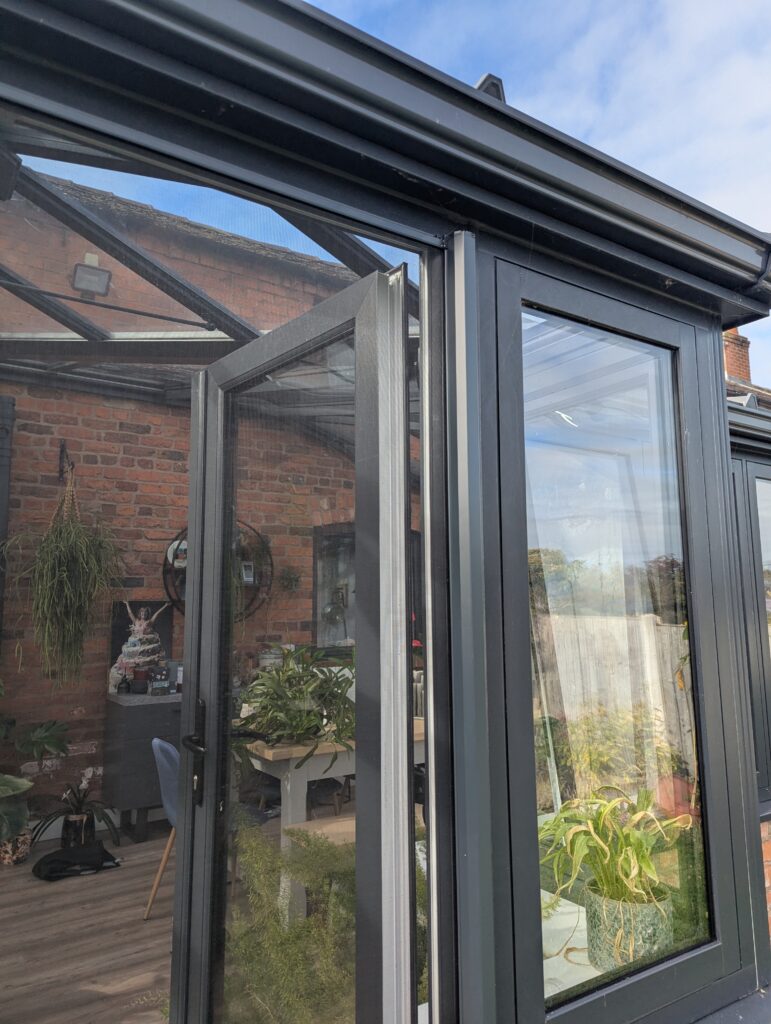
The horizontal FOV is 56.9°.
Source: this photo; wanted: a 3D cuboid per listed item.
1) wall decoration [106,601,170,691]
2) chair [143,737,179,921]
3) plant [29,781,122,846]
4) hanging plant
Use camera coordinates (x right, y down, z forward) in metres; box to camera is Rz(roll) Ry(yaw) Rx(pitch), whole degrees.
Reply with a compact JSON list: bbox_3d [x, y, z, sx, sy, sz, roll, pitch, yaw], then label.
[{"bbox_3d":[-1.637,0.904,4.779,0.400,0.600,0.030,4,-9,-27],"label":"wall decoration"},{"bbox_3d":[-0.824,1.433,3.246,0.530,0.840,0.460,5,-10,-32],"label":"chair"},{"bbox_3d":[-1.860,1.813,4.265,0.500,0.390,0.460,4,-9,-27],"label":"plant"},{"bbox_3d":[-2.012,0.377,4.428,0.640,1.350,0.480,4,-9,-27],"label":"hanging plant"}]

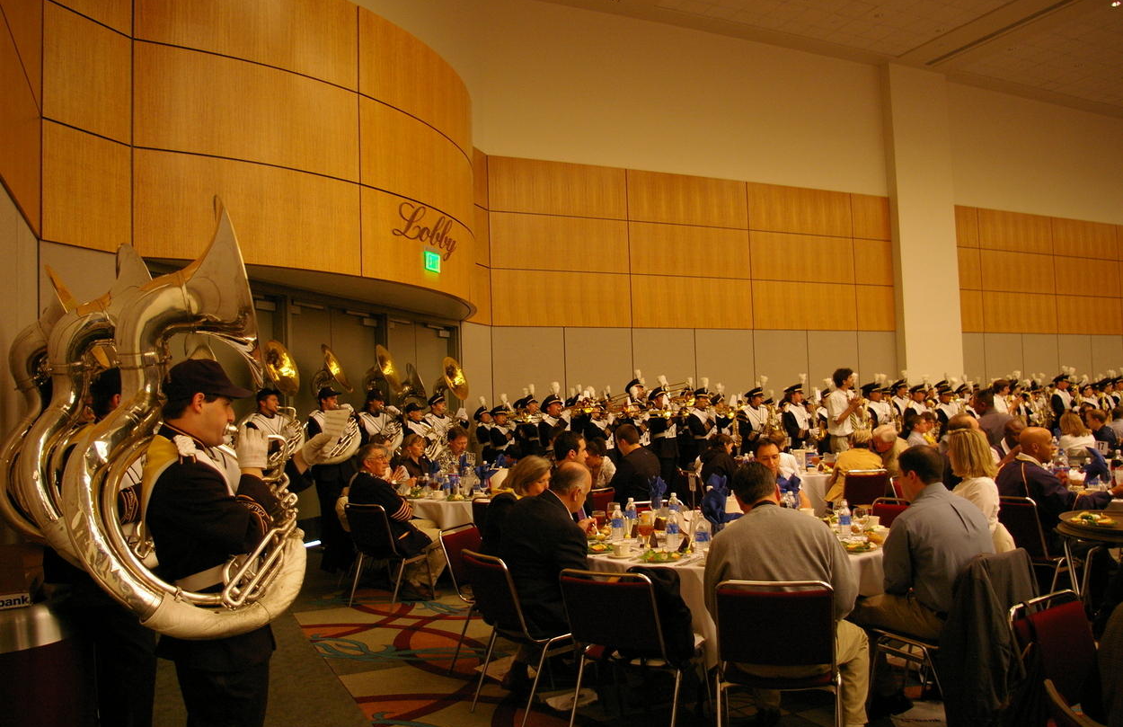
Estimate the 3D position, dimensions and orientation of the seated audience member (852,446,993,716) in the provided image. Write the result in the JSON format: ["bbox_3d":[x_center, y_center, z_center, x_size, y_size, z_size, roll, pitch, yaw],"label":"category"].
[{"bbox_3d":[1.784,1.069,4.064,0.530,1.330,0.790,1,-4,-36],"label":"seated audience member"}]

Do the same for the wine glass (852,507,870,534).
[{"bbox_3d":[1.761,0.919,4.960,0.083,0.165,0.083,-2,-3,0],"label":"wine glass"}]

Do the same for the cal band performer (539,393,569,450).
[{"bbox_3d":[-0.133,1.306,11.900,0.500,1.810,0.550,-3,-4,20],"label":"cal band performer"}]

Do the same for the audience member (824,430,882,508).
[{"bbox_3d":[3.124,1.327,8.884,0.500,1.270,0.750,-1,-3,-16],"label":"audience member"}]

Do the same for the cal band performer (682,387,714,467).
[{"bbox_3d":[2.117,1.290,13.000,0.470,1.830,0.540,-4,-4,30],"label":"cal band performer"}]

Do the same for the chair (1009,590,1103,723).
[{"bbox_3d":[1.849,1.238,2.812,0.480,0.850,0.550,0,-4,-33],"label":"chair"}]

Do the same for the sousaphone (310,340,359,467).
[{"bbox_3d":[-2.328,0.420,8.600,0.560,1.240,0.620,-2,-3,10],"label":"sousaphone"}]

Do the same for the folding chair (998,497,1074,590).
[{"bbox_3d":[3.349,1.372,6.180,0.560,0.830,0.480,1,-4,-38],"label":"folding chair"}]

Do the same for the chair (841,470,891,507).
[{"bbox_3d":[3.043,1.509,8.650,0.470,0.830,0.540,-2,-3,-3],"label":"chair"}]

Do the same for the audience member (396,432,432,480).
[{"bbox_3d":[-1.435,1.446,8.870,0.720,1.300,0.500,-4,-4,38],"label":"audience member"}]

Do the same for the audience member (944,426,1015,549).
[{"bbox_3d":[2.161,1.067,4.780,0.770,1.350,0.500,-4,-4,29],"label":"audience member"}]

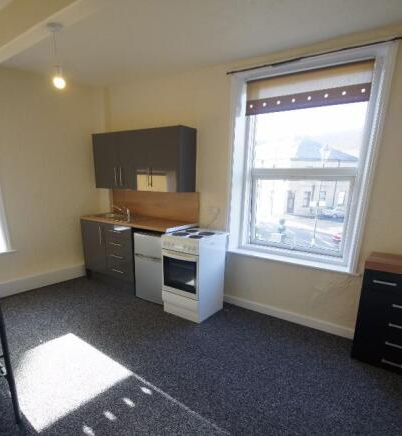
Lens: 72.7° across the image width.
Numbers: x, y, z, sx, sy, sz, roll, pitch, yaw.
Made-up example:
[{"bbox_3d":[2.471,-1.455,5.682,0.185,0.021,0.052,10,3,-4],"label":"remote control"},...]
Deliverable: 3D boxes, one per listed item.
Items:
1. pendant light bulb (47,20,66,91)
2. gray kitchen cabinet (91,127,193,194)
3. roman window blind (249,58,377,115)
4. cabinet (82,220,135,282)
[{"bbox_3d":[-0.986,-1.101,1.879,0.100,0.405,0.100,7,12,33],"label":"pendant light bulb"},{"bbox_3d":[-0.773,-0.738,3.564,1.500,0.726,0.330,7,12,33],"label":"gray kitchen cabinet"},{"bbox_3d":[0.967,-1.211,2.610,1.144,0.330,0.040,7,12,33],"label":"roman window blind"},{"bbox_3d":[-1.109,0.388,3.882,1.050,0.725,0.560,7,12,33],"label":"cabinet"}]

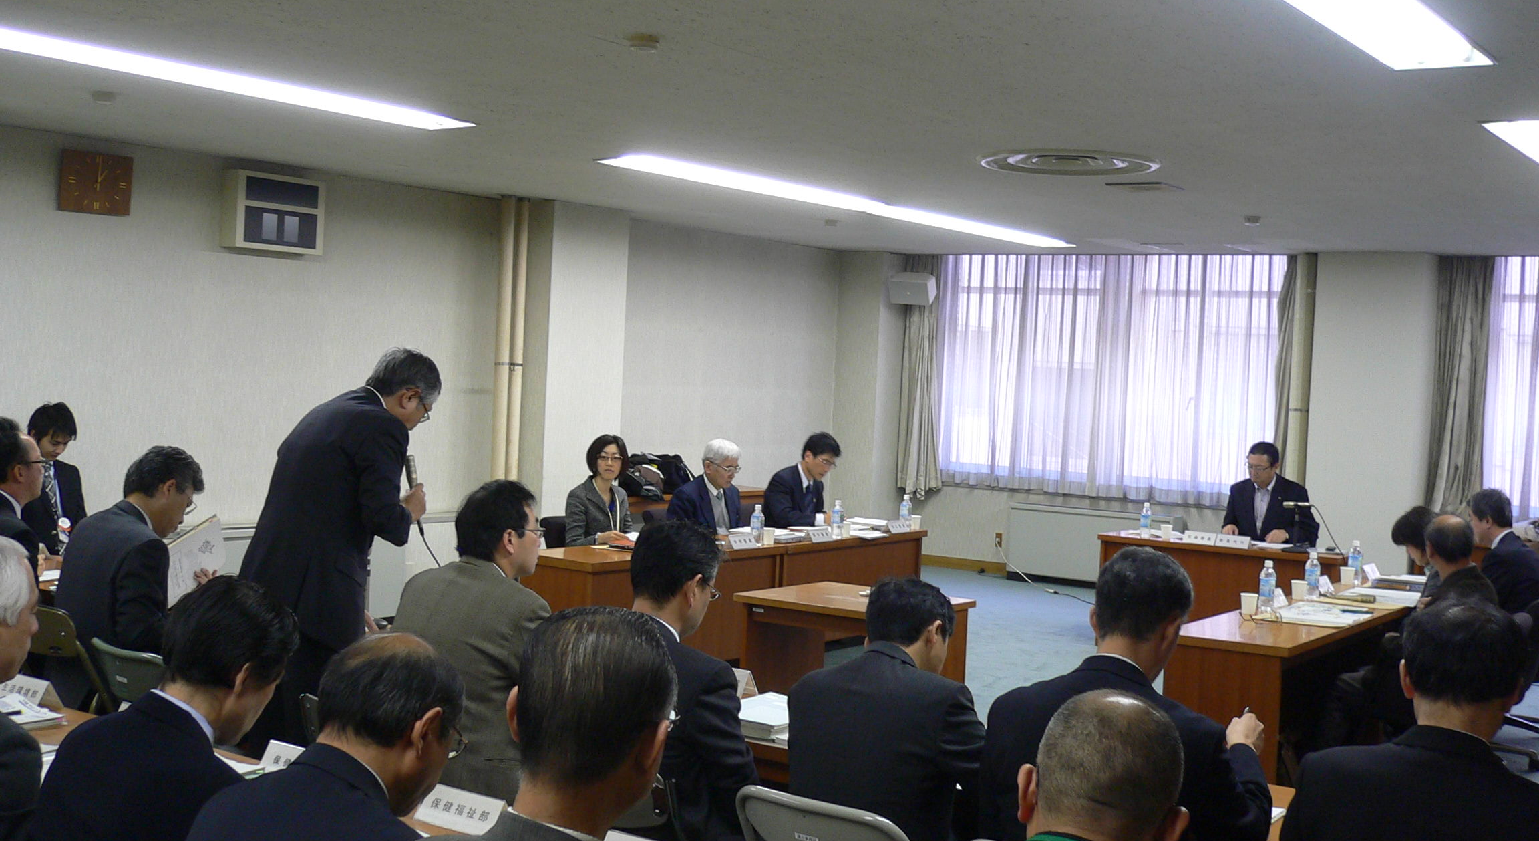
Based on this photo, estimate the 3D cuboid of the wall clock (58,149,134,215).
[{"bbox_3d":[-3.403,-1.194,9.185,0.050,0.300,0.415,4,2,33],"label":"wall clock"}]

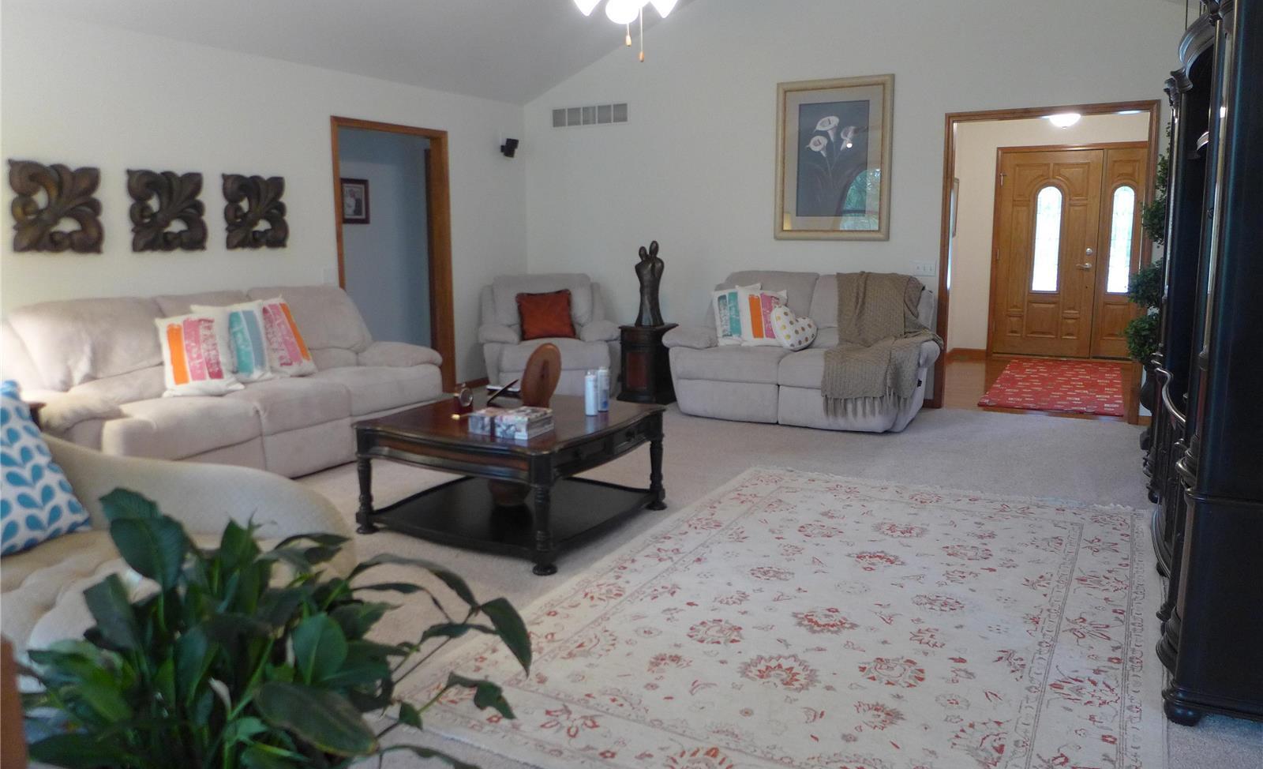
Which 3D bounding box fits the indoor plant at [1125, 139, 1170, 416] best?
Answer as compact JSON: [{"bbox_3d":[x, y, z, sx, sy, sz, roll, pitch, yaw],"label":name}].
[{"bbox_3d":[3.062,-0.520,4.976,0.430,1.850,0.430,5,11,29],"label":"indoor plant"}]

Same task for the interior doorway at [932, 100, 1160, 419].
[{"bbox_3d":[2.814,-0.825,6.020,1.300,2.100,0.150,5,11,29],"label":"interior doorway"}]

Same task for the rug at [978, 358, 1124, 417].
[{"bbox_3d":[3.639,-0.027,7.465,0.950,0.015,2.680,5,11,29],"label":"rug"}]

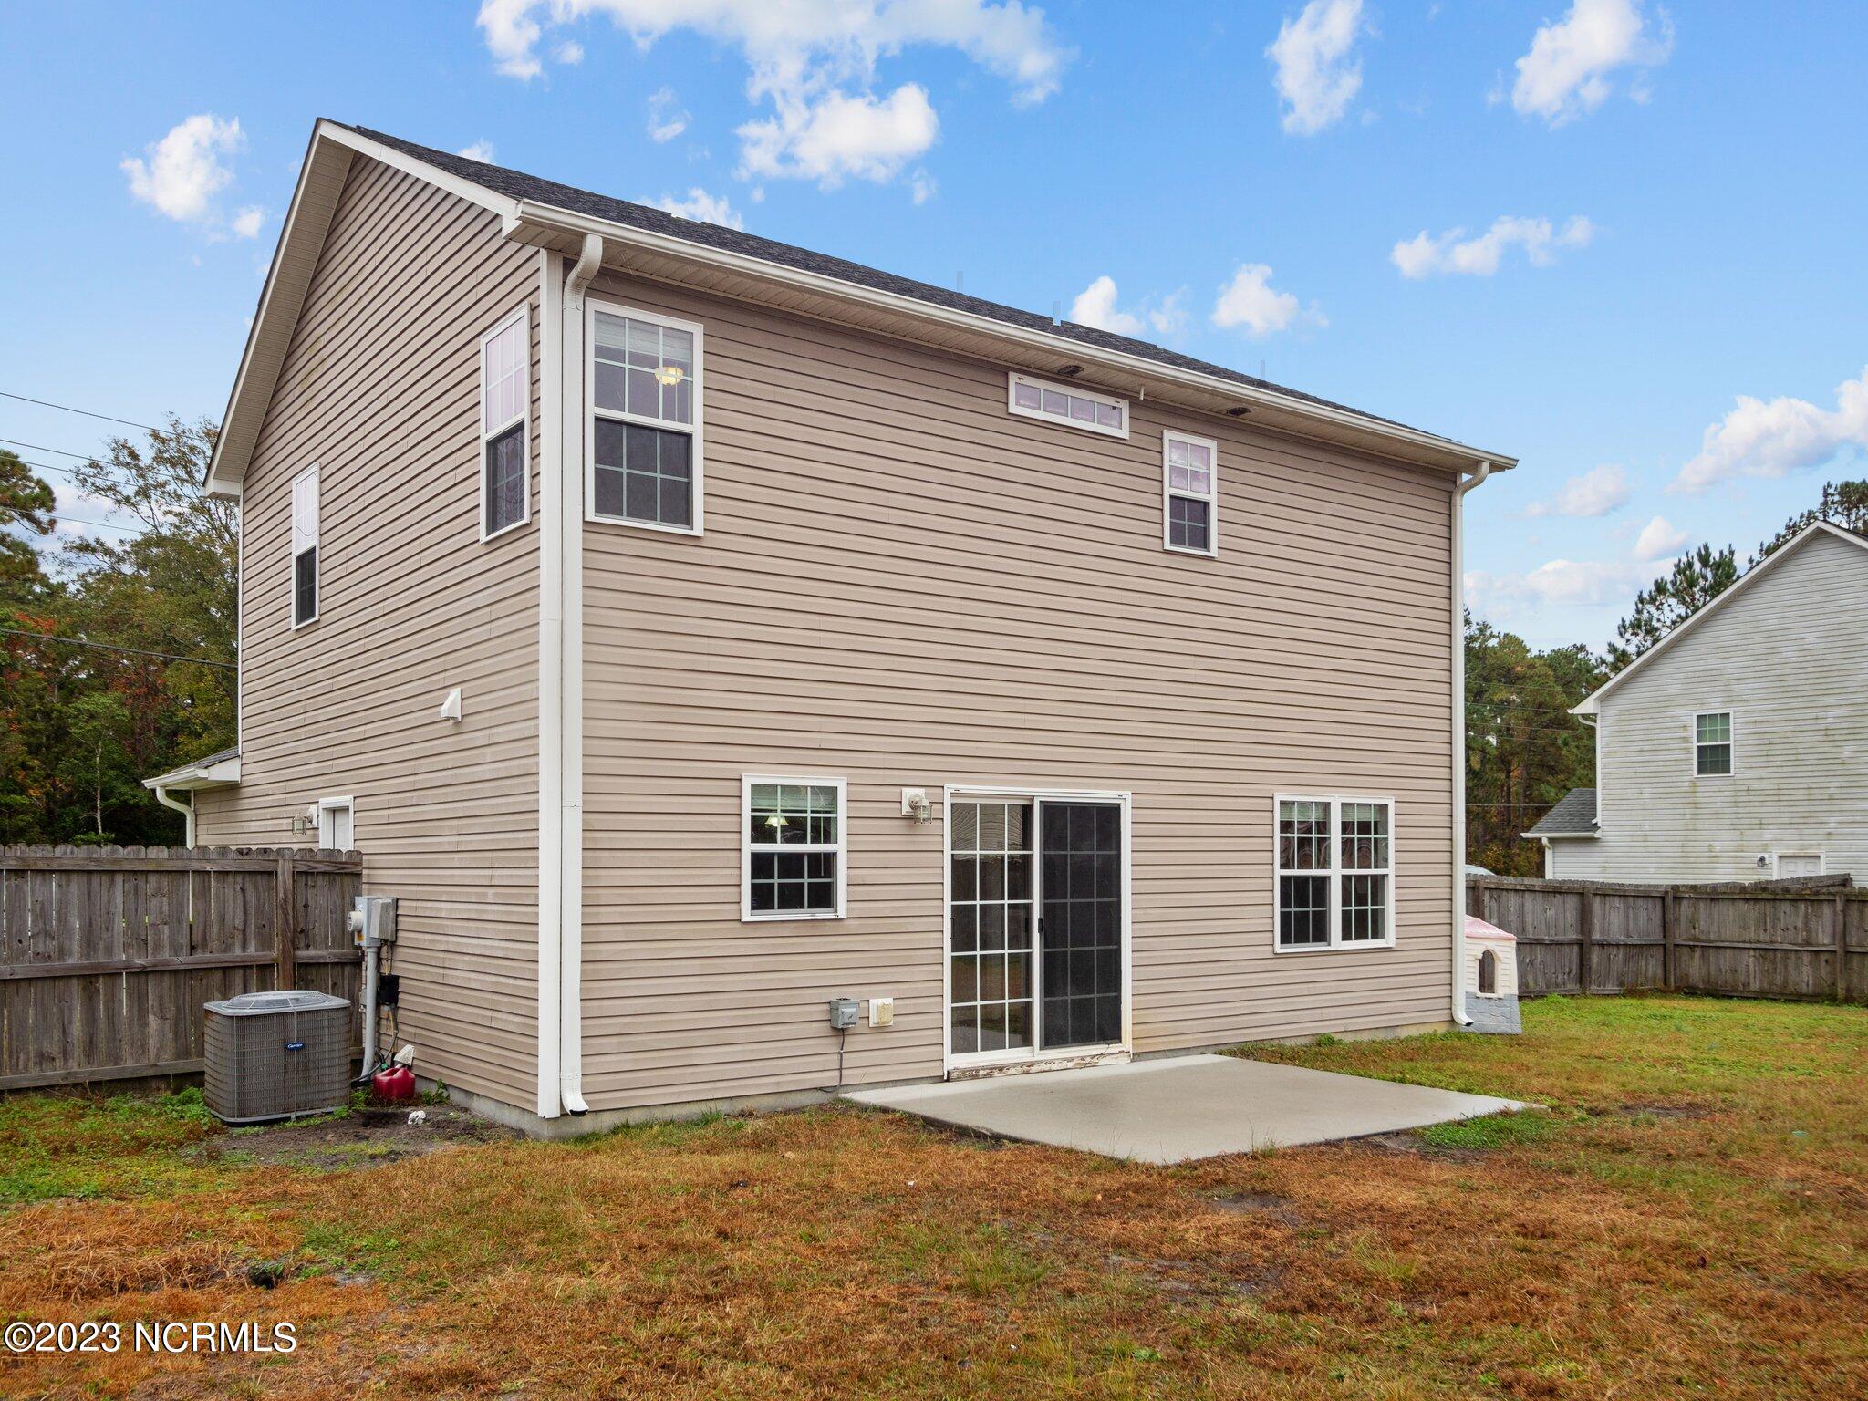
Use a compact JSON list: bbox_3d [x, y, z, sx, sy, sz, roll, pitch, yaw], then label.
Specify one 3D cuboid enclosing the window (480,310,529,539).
[{"bbox_3d":[-2.759,-1.754,9.709,0.100,1.360,0.860,3,-5,-37],"label":"window"}]

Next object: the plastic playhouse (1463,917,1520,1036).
[{"bbox_3d":[5.412,2.749,15.518,1.000,1.212,1.050,-1,-4,12],"label":"plastic playhouse"}]

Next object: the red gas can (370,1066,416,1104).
[{"bbox_3d":[-3.847,2.736,10.750,0.290,0.280,0.230,-3,-5,37],"label":"red gas can"}]

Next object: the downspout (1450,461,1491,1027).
[{"bbox_3d":[5.069,0.404,14.245,0.110,5.350,0.380,3,-5,-36],"label":"downspout"}]

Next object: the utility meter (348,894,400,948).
[{"bbox_3d":[-4.281,1.696,11.480,0.300,0.410,0.360,3,-5,-37],"label":"utility meter"}]

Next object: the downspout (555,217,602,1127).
[{"bbox_3d":[-2.115,-0.133,9.076,0.110,5.300,0.400,3,-5,-36],"label":"downspout"}]

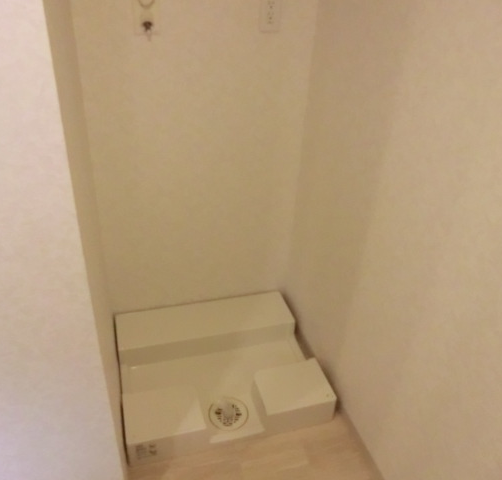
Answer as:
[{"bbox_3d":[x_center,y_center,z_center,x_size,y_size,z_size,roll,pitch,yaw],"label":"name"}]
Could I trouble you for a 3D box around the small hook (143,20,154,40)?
[{"bbox_3d":[-0.319,-0.652,1.381,0.027,0.054,0.035,-7,33,-15],"label":"small hook"}]

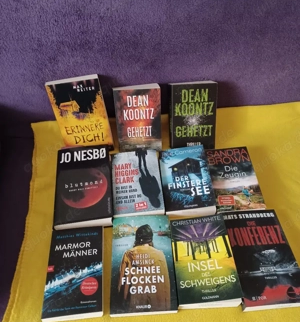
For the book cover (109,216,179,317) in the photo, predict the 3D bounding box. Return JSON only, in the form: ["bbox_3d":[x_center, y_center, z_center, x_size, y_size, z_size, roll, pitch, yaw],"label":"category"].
[{"bbox_3d":[-0.016,0.213,0.609,0.126,0.027,0.197,-2,52,-2],"label":"book cover"}]

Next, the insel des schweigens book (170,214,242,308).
[{"bbox_3d":[0.113,0.209,0.617,0.119,0.032,0.181,-9,48,7],"label":"insel des schweigens book"}]

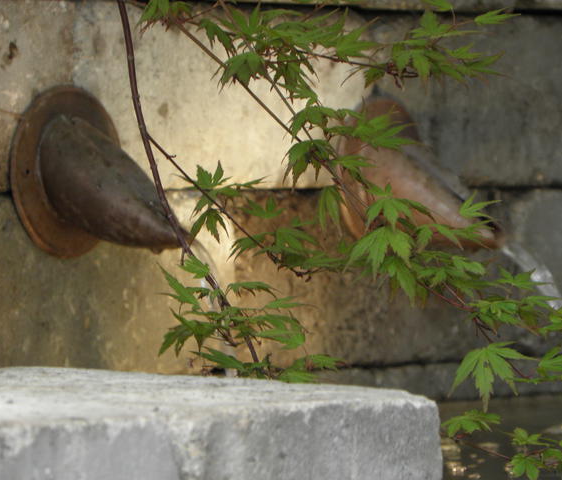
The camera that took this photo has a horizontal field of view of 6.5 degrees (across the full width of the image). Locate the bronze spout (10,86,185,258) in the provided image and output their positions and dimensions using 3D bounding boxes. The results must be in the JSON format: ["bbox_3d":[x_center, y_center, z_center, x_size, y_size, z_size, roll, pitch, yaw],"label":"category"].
[{"bbox_3d":[-0.163,-0.068,5.054,0.148,0.177,0.177,1,2,38],"label":"bronze spout"}]

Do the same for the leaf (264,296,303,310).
[{"bbox_3d":[0.002,0.059,4.600,0.037,0.013,0.032,0,1,0],"label":"leaf"}]

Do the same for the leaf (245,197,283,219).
[{"bbox_3d":[-0.016,-0.031,4.750,0.036,0.021,0.028,0,1,0],"label":"leaf"}]

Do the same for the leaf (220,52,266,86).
[{"bbox_3d":[-0.035,-0.157,4.550,0.042,0.031,0.033,0,1,0],"label":"leaf"}]

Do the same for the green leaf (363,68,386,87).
[{"bbox_3d":[0.087,-0.151,4.600,0.020,0.020,0.020,0,1,0],"label":"green leaf"}]

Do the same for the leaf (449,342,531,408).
[{"bbox_3d":[0.192,0.124,4.550,0.075,0.061,0.030,0,1,0],"label":"leaf"}]

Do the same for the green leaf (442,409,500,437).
[{"bbox_3d":[0.172,0.166,4.500,0.053,0.025,0.040,0,1,0],"label":"green leaf"}]

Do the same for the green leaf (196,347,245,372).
[{"bbox_3d":[-0.055,0.111,4.600,0.045,0.020,0.032,0,1,0],"label":"green leaf"}]

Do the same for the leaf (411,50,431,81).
[{"bbox_3d":[0.130,-0.162,4.600,0.019,0.028,0.018,0,1,0],"label":"leaf"}]

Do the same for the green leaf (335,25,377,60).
[{"bbox_3d":[0.070,-0.183,4.600,0.039,0.033,0.028,0,1,0],"label":"green leaf"}]

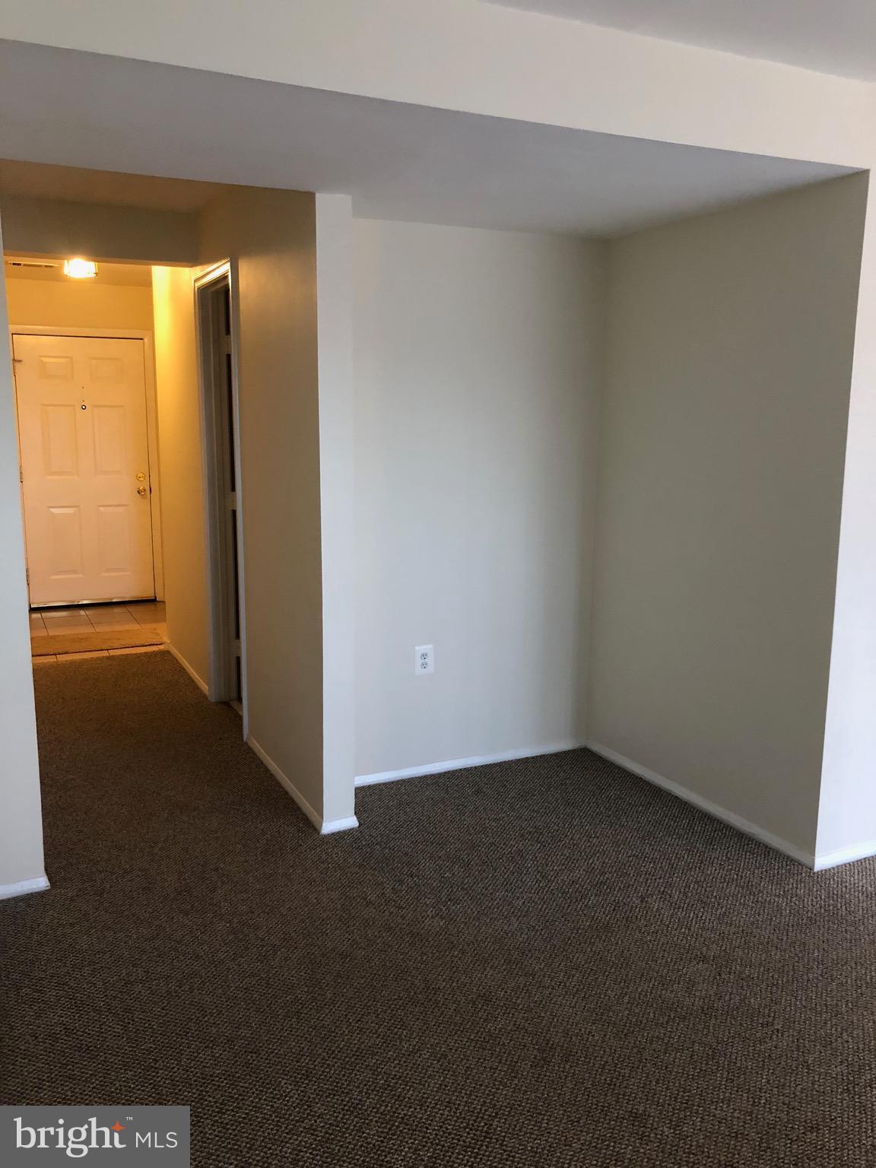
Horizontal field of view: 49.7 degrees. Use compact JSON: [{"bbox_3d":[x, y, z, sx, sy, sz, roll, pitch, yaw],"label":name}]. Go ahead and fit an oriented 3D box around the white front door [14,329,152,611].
[{"bbox_3d":[-2.699,-0.858,7.271,0.930,2.022,0.045,-4,11,-25],"label":"white front door"}]

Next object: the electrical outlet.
[{"bbox_3d":[-0.055,0.312,3.859,0.080,0.118,0.008,-4,11,-25],"label":"electrical outlet"}]

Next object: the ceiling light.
[{"bbox_3d":[-2.191,-1.947,5.786,0.180,0.125,0.180,-4,11,-25],"label":"ceiling light"}]

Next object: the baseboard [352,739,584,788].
[{"bbox_3d":[0.119,0.762,4.038,1.213,0.046,0.015,-4,11,-25],"label":"baseboard"}]

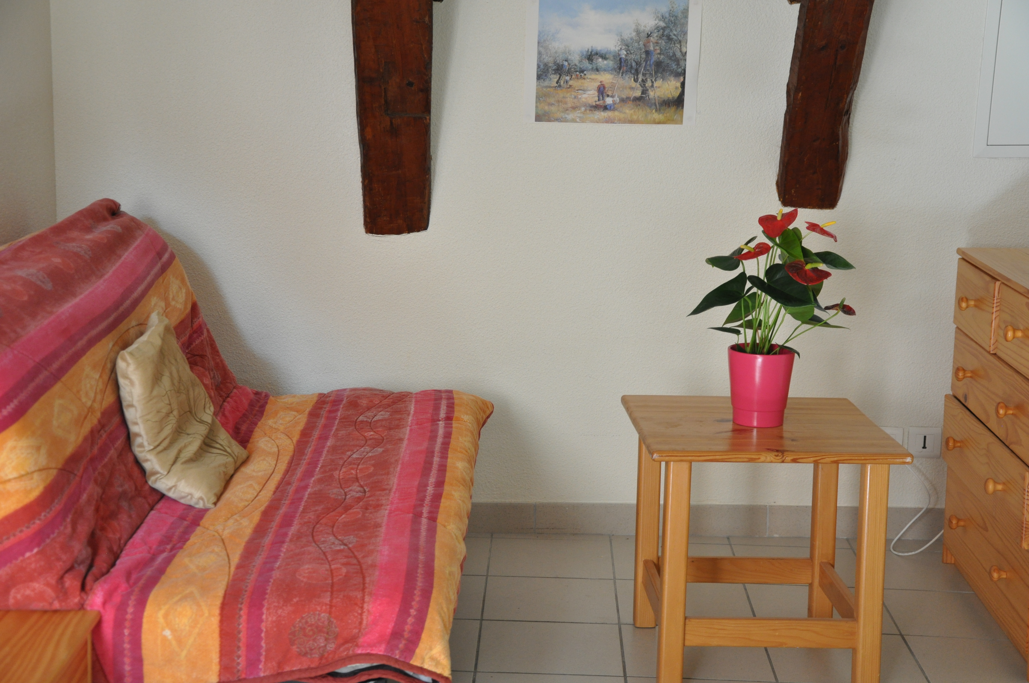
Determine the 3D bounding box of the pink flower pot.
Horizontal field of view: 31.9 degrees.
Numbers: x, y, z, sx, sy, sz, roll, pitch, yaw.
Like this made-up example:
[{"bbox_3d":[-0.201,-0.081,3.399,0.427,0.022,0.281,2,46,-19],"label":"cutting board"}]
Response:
[{"bbox_3d":[0.502,0.090,3.678,0.134,0.152,0.134,2,11,1],"label":"pink flower pot"}]

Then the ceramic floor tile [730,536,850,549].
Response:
[{"bbox_3d":[0.699,0.514,4.556,0.299,0.010,0.078,2,11,1],"label":"ceramic floor tile"}]

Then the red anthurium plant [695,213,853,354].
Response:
[{"bbox_3d":[0.523,-0.120,3.639,0.335,0.300,0.290,2,11,1],"label":"red anthurium plant"}]

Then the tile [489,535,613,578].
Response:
[{"bbox_3d":[0.088,0.529,4.386,0.299,0.010,0.324,2,11,1],"label":"tile"}]

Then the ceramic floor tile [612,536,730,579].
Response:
[{"bbox_3d":[0.392,0.538,4.386,0.299,0.010,0.333,2,11,1],"label":"ceramic floor tile"}]

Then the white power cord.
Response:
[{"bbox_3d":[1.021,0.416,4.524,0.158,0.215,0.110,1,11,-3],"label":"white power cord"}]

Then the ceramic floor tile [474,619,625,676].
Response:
[{"bbox_3d":[0.076,0.648,3.777,0.299,0.010,0.299,2,11,1],"label":"ceramic floor tile"}]

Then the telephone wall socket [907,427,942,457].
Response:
[{"bbox_3d":[1.041,0.258,4.554,0.081,0.081,0.012,1,11,-3],"label":"telephone wall socket"}]

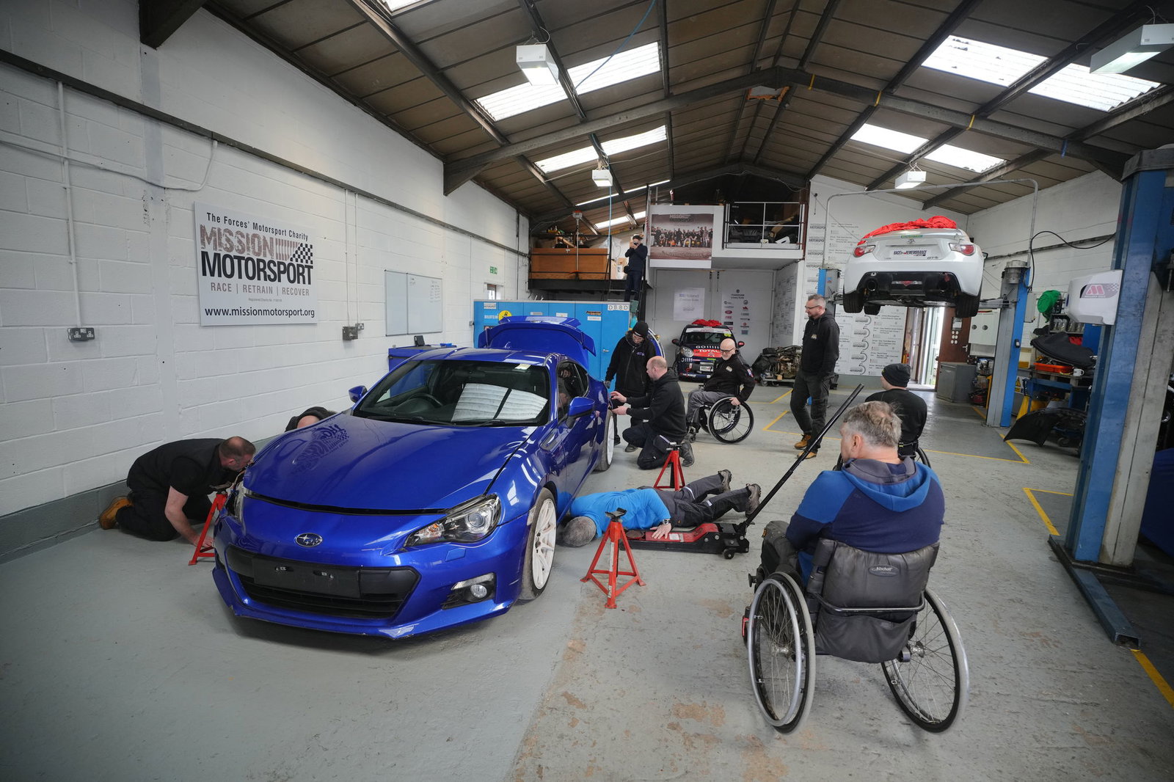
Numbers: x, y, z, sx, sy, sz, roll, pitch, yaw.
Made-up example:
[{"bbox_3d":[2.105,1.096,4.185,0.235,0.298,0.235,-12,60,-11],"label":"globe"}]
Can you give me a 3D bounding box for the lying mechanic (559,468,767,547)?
[{"bbox_3d":[0.619,0.870,4.055,1.720,0.360,0.650,-2,1,-27],"label":"lying mechanic"}]

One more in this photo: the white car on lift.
[{"bbox_3d":[5.669,-1.962,8.979,1.800,1.340,4.240,7,10,33],"label":"white car on lift"}]

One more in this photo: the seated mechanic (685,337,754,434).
[{"bbox_3d":[1.727,-0.067,6.829,0.860,1.250,0.570,1,8,-7],"label":"seated mechanic"}]

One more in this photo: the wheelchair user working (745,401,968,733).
[{"bbox_3d":[1.072,0.668,2.287,0.680,1.270,1.050,1,8,0],"label":"wheelchair user working"}]

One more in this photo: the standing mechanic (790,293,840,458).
[{"bbox_3d":[2.660,-0.169,6.124,0.430,1.870,0.510,0,8,-8],"label":"standing mechanic"}]

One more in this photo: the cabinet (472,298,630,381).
[{"bbox_3d":[-0.622,-0.782,9.921,3.030,1.820,0.460,3,9,10],"label":"cabinet"}]

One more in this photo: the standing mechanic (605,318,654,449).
[{"bbox_3d":[0.543,-0.093,6.447,0.570,1.550,0.440,5,9,21],"label":"standing mechanic"}]

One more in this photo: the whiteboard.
[{"bbox_3d":[-2.627,-1.329,8.101,0.030,0.920,1.790,3,9,10],"label":"whiteboard"}]

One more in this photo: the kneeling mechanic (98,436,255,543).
[{"bbox_3d":[-2.812,0.644,3.665,1.180,0.700,0.550,4,9,14],"label":"kneeling mechanic"}]

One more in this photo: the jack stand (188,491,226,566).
[{"bbox_3d":[-2.307,0.829,3.271,0.340,0.480,0.360,-4,10,-33],"label":"jack stand"}]

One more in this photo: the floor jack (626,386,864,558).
[{"bbox_3d":[0.981,0.515,3.512,1.490,1.200,0.330,3,9,10],"label":"floor jack"}]

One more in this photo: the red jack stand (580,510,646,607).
[{"bbox_3d":[0.143,0.948,2.982,0.370,0.460,0.330,3,9,10],"label":"red jack stand"}]

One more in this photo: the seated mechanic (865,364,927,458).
[{"bbox_3d":[2.385,0.358,4.392,0.560,1.220,0.820,2,8,6],"label":"seated mechanic"}]

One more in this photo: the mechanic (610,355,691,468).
[{"bbox_3d":[0.707,0.213,5.680,0.900,1.180,0.600,2,8,4],"label":"mechanic"}]

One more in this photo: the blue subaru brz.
[{"bbox_3d":[-0.840,0.197,4.245,1.840,1.530,4.260,3,9,9],"label":"blue subaru brz"}]

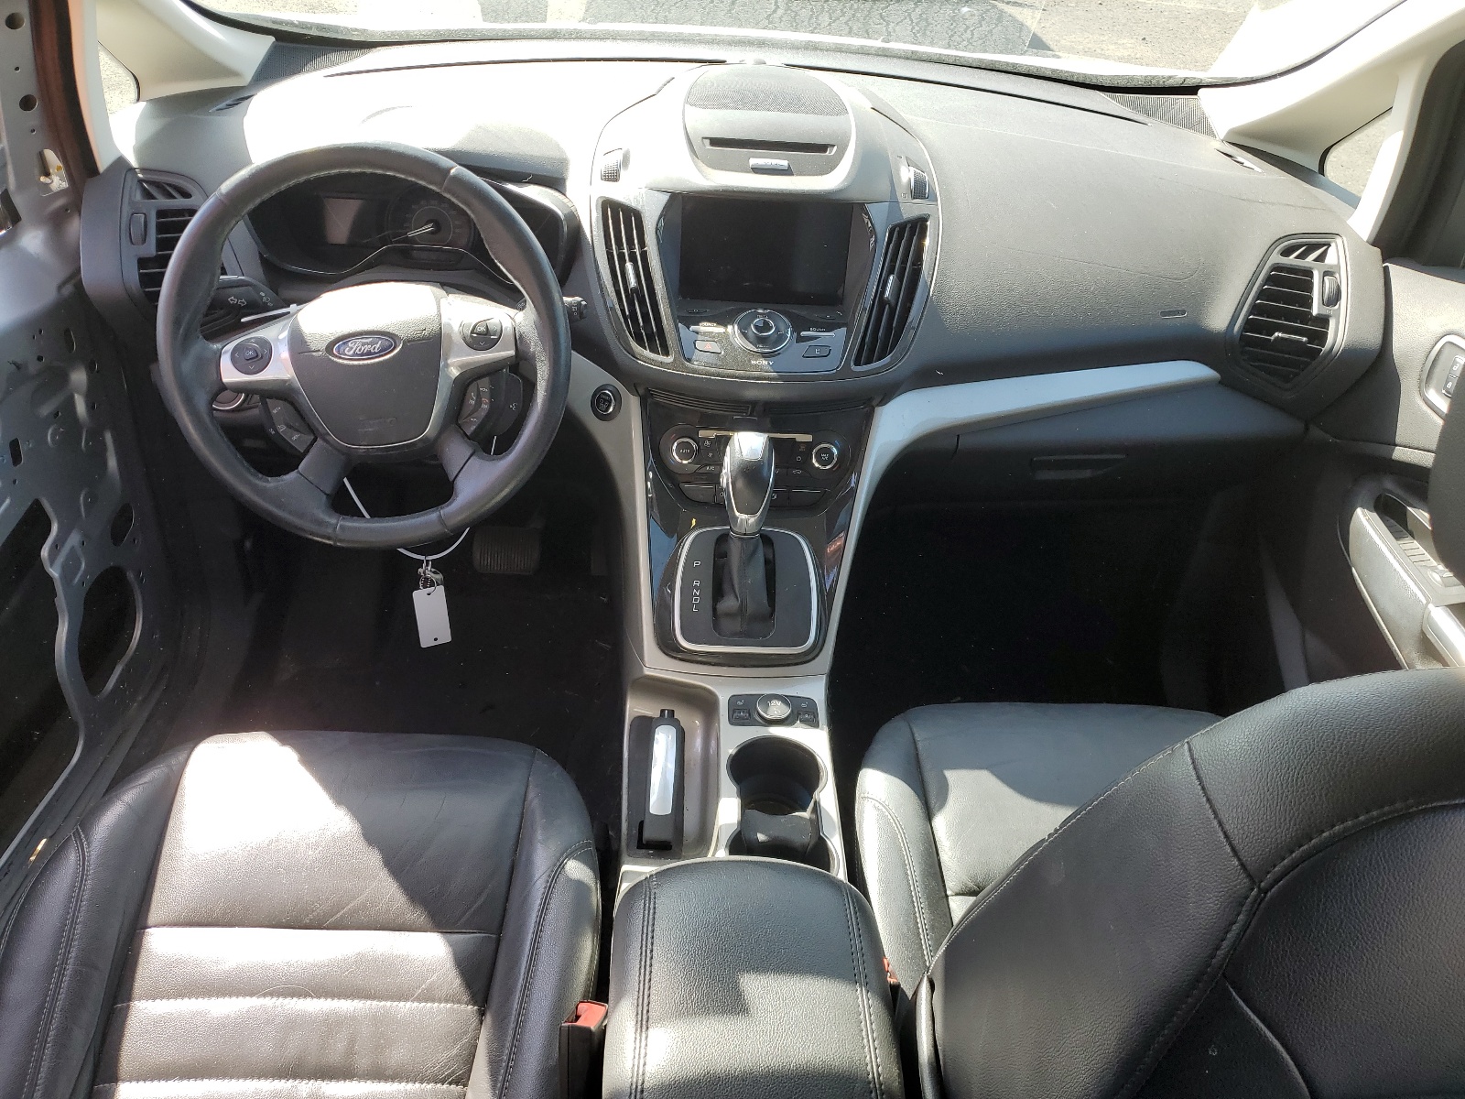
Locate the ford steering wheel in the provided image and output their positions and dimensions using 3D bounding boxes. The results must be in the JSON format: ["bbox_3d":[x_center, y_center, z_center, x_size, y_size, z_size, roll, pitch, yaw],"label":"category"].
[{"bbox_3d":[-0.340,-0.189,1.045,0.375,0.370,0.110,-5,8,-1],"label":"ford steering wheel"}]

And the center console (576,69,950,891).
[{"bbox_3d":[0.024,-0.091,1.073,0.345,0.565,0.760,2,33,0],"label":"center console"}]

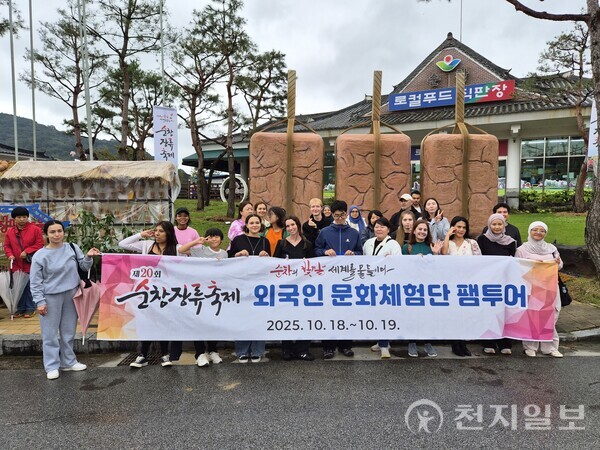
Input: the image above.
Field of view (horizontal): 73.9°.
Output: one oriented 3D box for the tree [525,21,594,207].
[{"bbox_3d":[10.019,-4.065,15.275,2.900,7.172,2.800,0,4,0],"label":"tree"}]

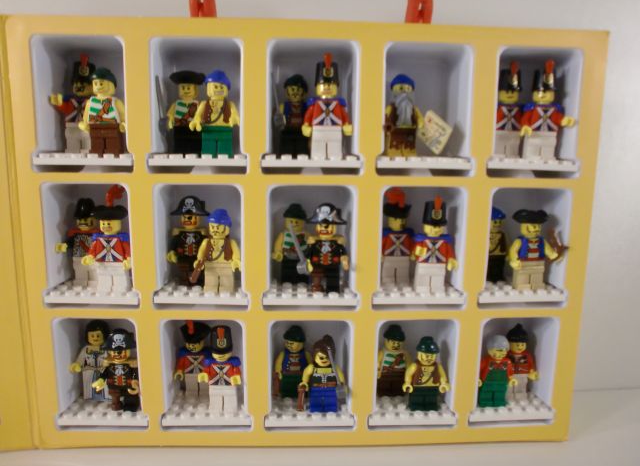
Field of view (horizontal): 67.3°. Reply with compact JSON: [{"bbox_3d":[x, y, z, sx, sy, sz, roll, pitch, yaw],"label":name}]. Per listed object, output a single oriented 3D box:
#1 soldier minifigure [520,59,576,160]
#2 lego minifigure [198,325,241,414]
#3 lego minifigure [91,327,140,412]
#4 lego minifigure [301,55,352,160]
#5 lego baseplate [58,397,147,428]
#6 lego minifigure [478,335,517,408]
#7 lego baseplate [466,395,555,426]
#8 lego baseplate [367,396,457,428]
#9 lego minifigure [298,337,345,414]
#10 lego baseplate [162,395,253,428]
[{"bbox_3d":[0.117,-0.061,0.245,0.031,0.053,0.015,0,9,-2],"label":"soldier minifigure"},{"bbox_3d":[-0.054,0.074,0.260,0.023,0.049,0.016,0,9,-2],"label":"lego minifigure"},{"bbox_3d":[-0.107,0.075,0.259,0.025,0.045,0.018,0,10,-2],"label":"lego minifigure"},{"bbox_3d":[0.004,-0.063,0.241,0.026,0.052,0.015,0,10,-2],"label":"lego minifigure"},{"bbox_3d":[-0.117,0.099,0.275,0.048,0.005,0.032,0,10,-2],"label":"lego baseplate"},{"bbox_3d":[0.099,0.077,0.269,0.026,0.041,0.015,0,10,-2],"label":"lego minifigure"},{"bbox_3d":[0.104,0.098,0.279,0.048,0.005,0.032,0,10,-2],"label":"lego baseplate"},{"bbox_3d":[0.050,0.099,0.276,0.048,0.005,0.032,0,10,-2],"label":"lego baseplate"},{"bbox_3d":[0.002,0.078,0.264,0.026,0.043,0.018,0,10,-2],"label":"lego minifigure"},{"bbox_3d":[-0.061,0.098,0.272,0.048,0.005,0.032,0,10,-2],"label":"lego baseplate"}]

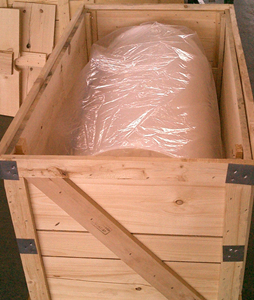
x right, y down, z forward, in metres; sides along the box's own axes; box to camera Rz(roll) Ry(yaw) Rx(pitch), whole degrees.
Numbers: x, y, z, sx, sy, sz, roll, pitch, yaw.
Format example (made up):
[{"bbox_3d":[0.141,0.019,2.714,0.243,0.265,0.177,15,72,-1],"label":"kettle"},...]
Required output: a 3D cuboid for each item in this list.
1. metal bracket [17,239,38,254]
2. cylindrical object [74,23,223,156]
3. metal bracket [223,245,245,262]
[{"bbox_3d":[-0.337,0.325,1.373,0.062,0.075,0.018,2,36,8],"label":"metal bracket"},{"bbox_3d":[0.092,-0.073,1.741,0.610,0.564,1.093,2,36,8],"label":"cylindrical object"},{"bbox_3d":[0.334,0.322,1.265,0.063,0.074,0.018,2,36,8],"label":"metal bracket"}]

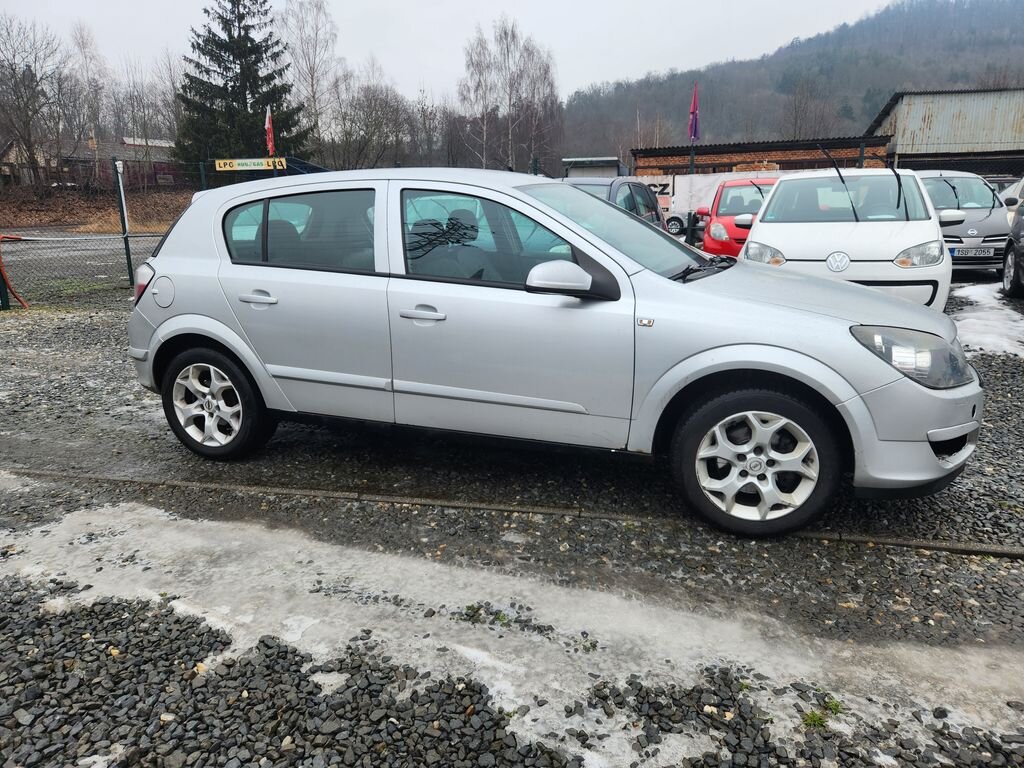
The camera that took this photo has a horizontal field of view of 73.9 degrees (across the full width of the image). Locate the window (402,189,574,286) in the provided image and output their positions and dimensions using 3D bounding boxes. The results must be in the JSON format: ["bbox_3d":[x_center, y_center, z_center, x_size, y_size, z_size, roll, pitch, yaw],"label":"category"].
[{"bbox_3d":[-0.123,-0.626,2.859,0.870,0.430,0.080,5,-9,19],"label":"window"}]

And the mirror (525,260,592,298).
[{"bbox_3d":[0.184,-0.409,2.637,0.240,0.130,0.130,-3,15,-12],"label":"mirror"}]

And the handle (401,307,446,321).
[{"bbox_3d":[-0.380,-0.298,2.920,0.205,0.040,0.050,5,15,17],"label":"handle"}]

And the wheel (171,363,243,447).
[{"bbox_3d":[-1.514,0.092,3.515,0.440,0.440,0.180,5,15,19],"label":"wheel"}]

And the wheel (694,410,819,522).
[{"bbox_3d":[0.972,0.306,2.714,0.450,0.450,0.180,5,15,17],"label":"wheel"}]

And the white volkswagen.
[{"bbox_3d":[3.300,-1.388,6.870,1.700,1.485,3.540,6,15,24],"label":"white volkswagen"}]

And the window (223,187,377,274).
[{"bbox_3d":[-0.988,-0.712,3.162,0.910,0.400,0.080,5,-9,19],"label":"window"}]

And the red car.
[{"bbox_3d":[3.998,-2.562,11.026,1.670,1.530,3.650,4,15,19],"label":"red car"}]

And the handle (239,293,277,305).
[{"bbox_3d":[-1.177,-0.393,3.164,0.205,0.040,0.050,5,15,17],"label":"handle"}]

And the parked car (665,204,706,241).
[{"bbox_3d":[7.050,-5.960,23.800,4.100,1.470,1.720,4,14,17],"label":"parked car"}]

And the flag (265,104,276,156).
[{"bbox_3d":[-5.679,-5.961,16.000,0.270,1.180,0.180,-5,15,-17],"label":"flag"}]

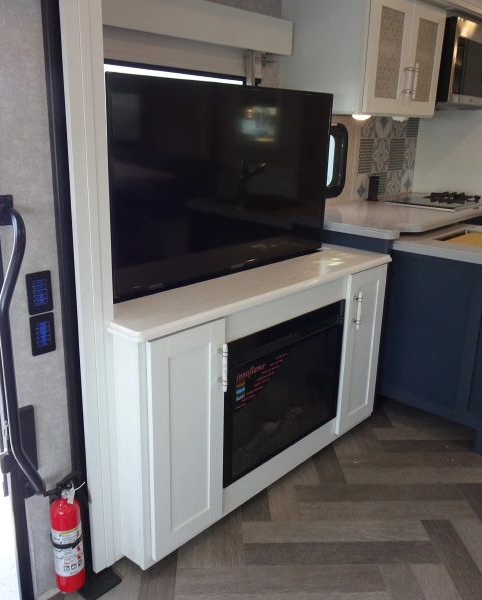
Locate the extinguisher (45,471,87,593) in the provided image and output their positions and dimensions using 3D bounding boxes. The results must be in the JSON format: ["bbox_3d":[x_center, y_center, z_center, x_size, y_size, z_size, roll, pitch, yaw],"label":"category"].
[{"bbox_3d":[-0.487,0.649,1.550,0.086,0.335,0.114,16,23,40],"label":"extinguisher"}]

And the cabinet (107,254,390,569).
[{"bbox_3d":[-0.038,0.244,2.221,0.650,0.768,1.361,16,23,40],"label":"cabinet"}]

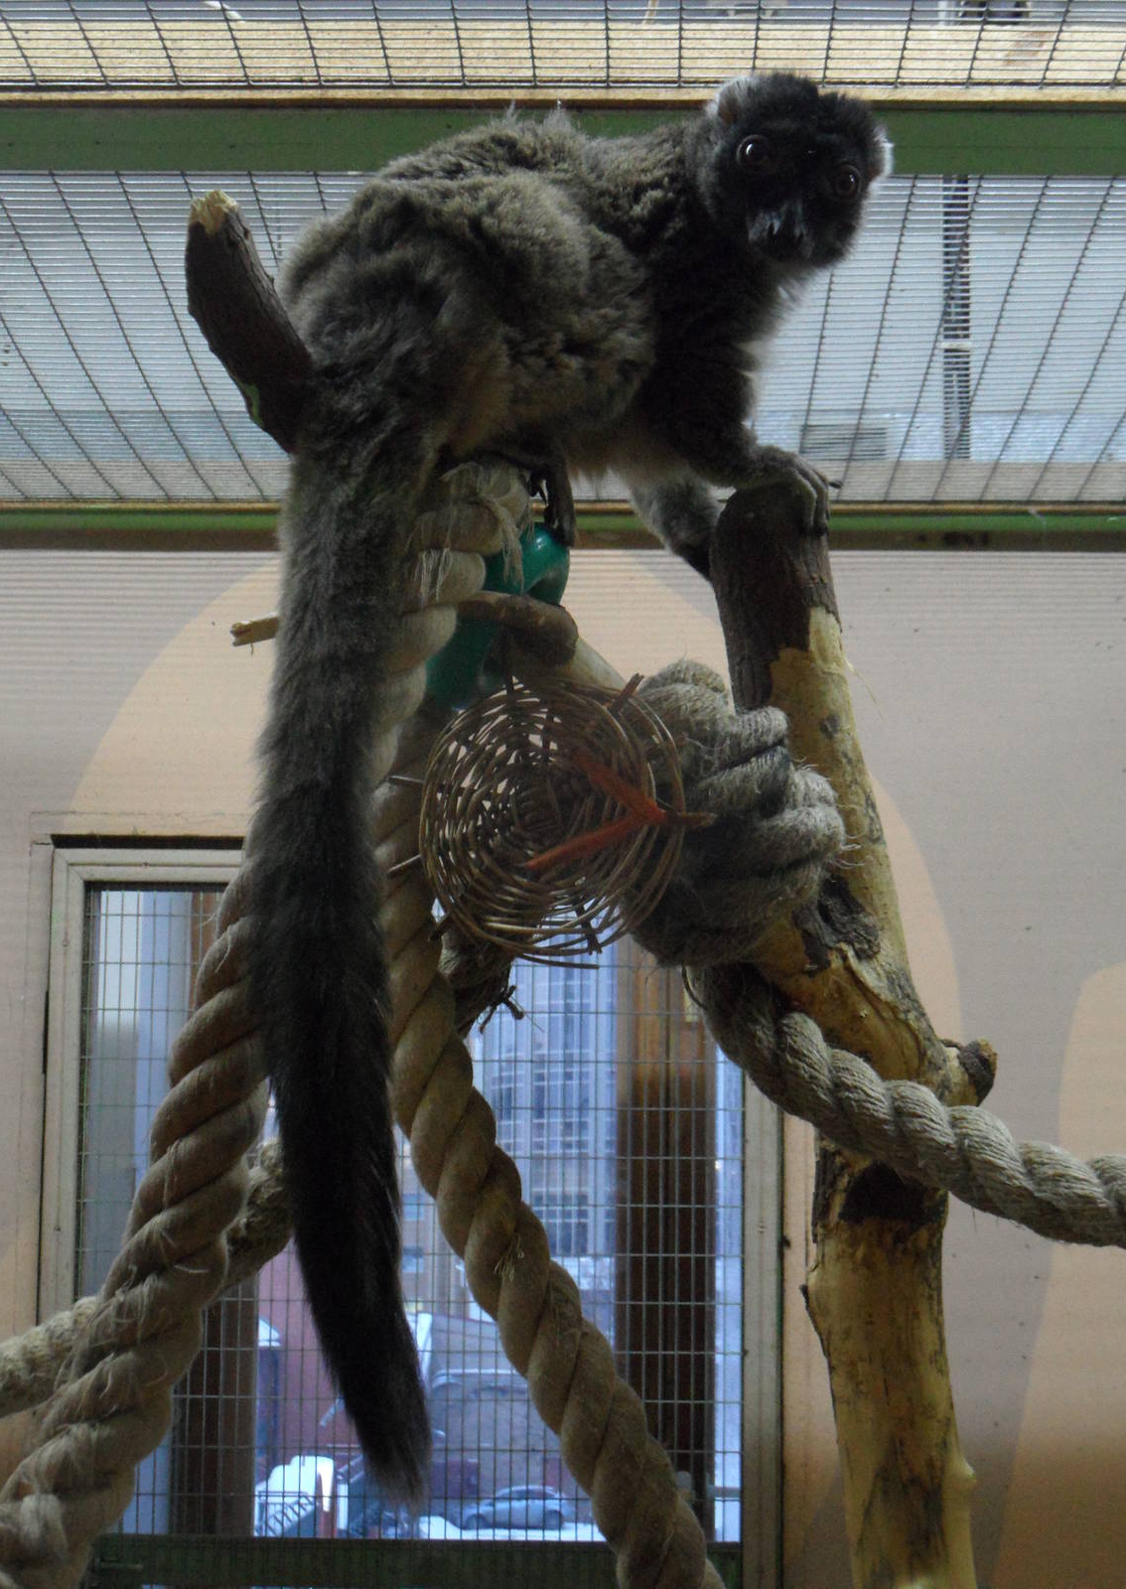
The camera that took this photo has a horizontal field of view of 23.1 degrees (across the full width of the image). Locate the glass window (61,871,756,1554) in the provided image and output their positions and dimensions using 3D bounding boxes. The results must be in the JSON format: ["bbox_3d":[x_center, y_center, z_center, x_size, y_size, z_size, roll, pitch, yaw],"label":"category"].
[{"bbox_3d":[-0.153,0.425,2.850,0.699,0.683,0.060,0,-8,2],"label":"glass window"}]

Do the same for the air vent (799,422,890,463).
[{"bbox_3d":[0.471,-0.589,4.607,0.151,0.068,0.030,0,-7,1],"label":"air vent"}]

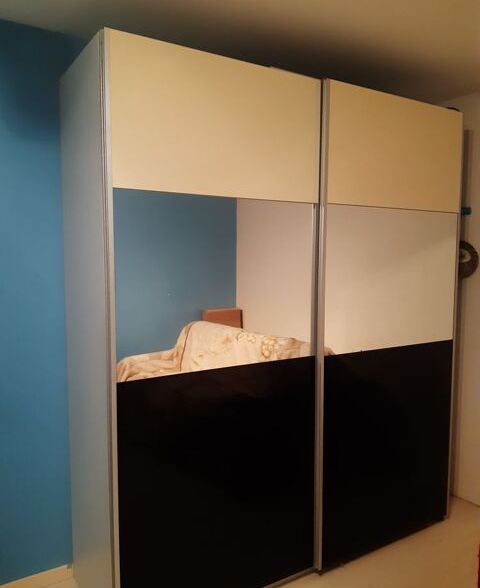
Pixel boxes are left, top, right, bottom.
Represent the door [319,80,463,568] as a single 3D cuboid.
[{"bbox_3d":[0.735,0.162,2.297,0.915,2.130,0.050,-3,5,-31],"label":"door"}]

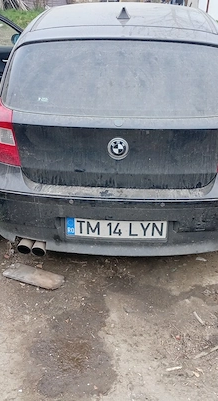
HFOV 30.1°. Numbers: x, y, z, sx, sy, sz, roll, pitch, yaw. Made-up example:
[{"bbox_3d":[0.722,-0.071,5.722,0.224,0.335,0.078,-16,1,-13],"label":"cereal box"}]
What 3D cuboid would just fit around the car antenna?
[{"bbox_3d":[0.083,-1.010,2.170,0.067,0.056,0.140,2,31,3],"label":"car antenna"}]

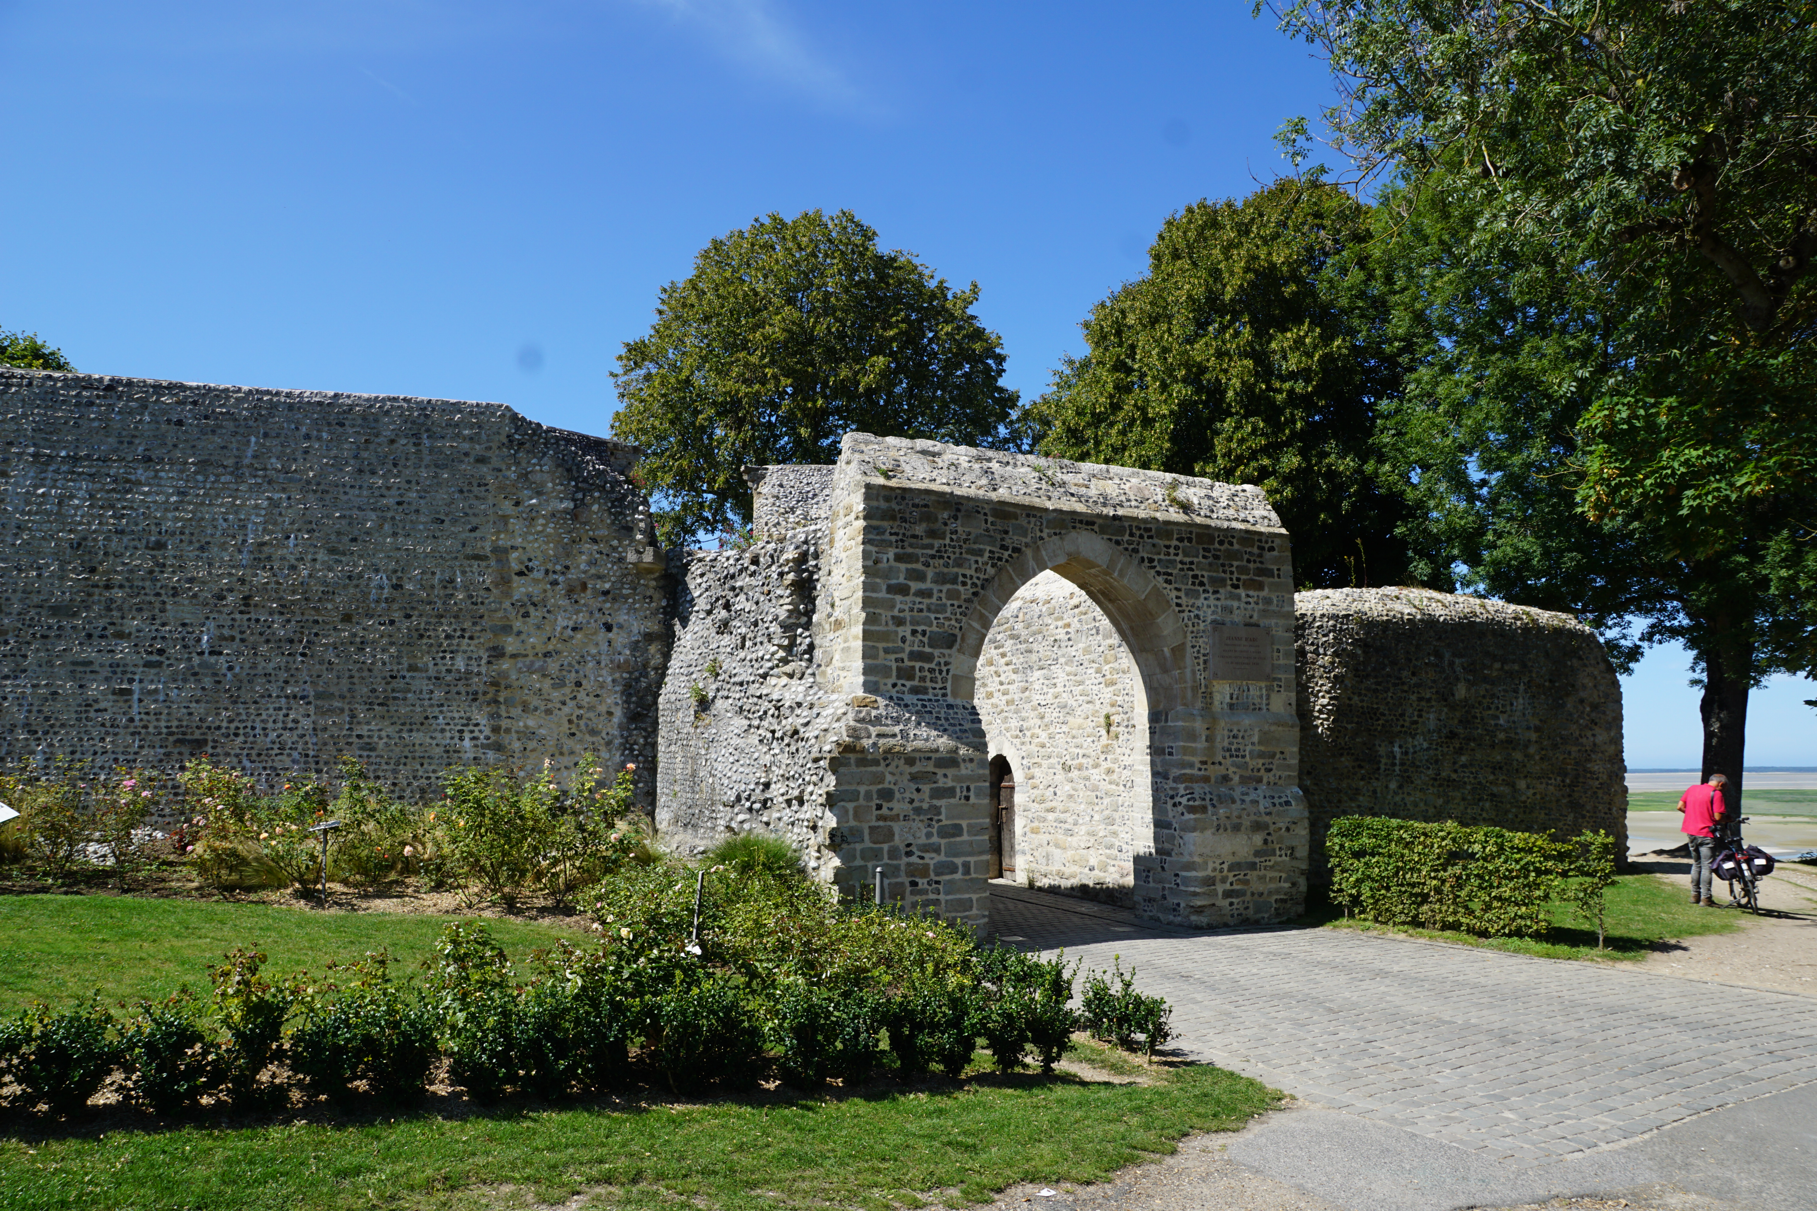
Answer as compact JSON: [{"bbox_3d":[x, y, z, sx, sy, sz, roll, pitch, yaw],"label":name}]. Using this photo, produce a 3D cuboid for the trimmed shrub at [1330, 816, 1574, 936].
[{"bbox_3d":[5.668,2.905,12.933,0.550,1.120,2.550,5,-10,-35],"label":"trimmed shrub"}]

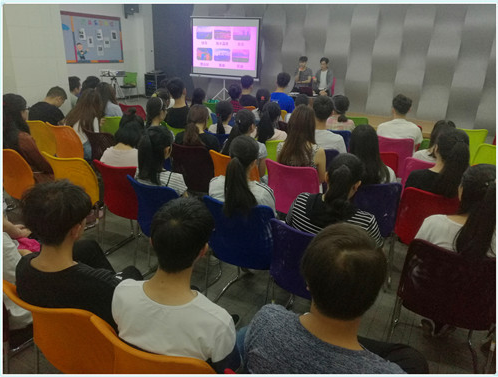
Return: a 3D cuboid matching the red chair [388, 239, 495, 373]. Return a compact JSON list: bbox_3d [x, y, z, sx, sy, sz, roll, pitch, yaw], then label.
[{"bbox_3d":[1.020,0.587,2.083,0.460,0.800,0.520,10,22,22],"label":"red chair"}]

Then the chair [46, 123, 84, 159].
[{"bbox_3d":[-1.867,-0.337,4.465,0.470,0.860,0.560,12,22,25],"label":"chair"}]

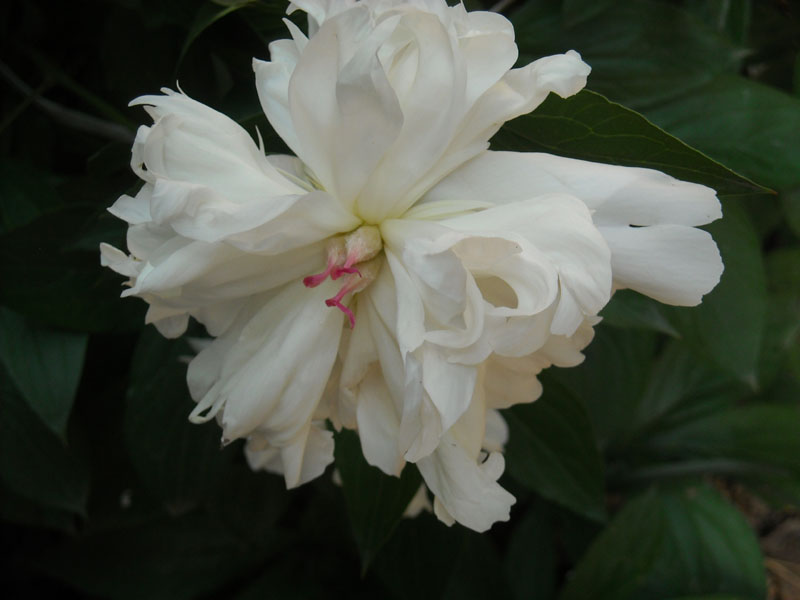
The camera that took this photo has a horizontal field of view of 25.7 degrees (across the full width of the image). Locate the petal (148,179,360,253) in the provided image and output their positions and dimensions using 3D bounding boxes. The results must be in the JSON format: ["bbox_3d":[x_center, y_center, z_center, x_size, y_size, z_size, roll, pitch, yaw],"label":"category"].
[{"bbox_3d":[-0.036,-0.021,0.438,0.054,0.018,0.022,-3,18,1],"label":"petal"}]

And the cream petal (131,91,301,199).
[{"bbox_3d":[-0.047,-0.039,0.447,0.045,0.020,0.020,27,12,8],"label":"cream petal"}]

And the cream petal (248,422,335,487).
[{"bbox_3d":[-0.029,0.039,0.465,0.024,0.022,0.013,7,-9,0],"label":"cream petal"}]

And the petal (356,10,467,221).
[{"bbox_3d":[0.003,-0.046,0.440,0.027,0.053,0.020,7,14,-2],"label":"petal"}]

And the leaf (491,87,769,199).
[{"bbox_3d":[0.060,-0.041,0.482,0.082,0.013,0.035,6,57,7],"label":"leaf"}]

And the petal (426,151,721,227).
[{"bbox_3d":[0.044,-0.029,0.457,0.077,0.020,0.015,6,9,1],"label":"petal"}]

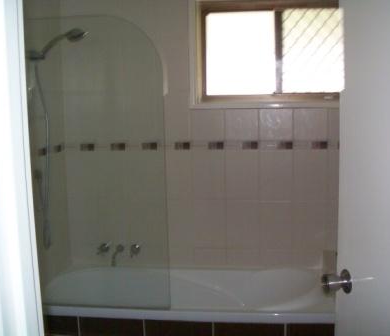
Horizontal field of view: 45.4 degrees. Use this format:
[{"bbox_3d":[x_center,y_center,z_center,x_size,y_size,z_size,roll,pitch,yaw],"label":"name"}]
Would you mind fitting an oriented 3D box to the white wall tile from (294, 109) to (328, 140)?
[{"bbox_3d":[0.677,-0.253,2.720,0.200,0.180,0.010,0,5,7],"label":"white wall tile"}]

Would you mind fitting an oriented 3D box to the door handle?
[{"bbox_3d":[0.360,0.294,1.196,0.066,0.062,0.062,-2,5,-8],"label":"door handle"}]

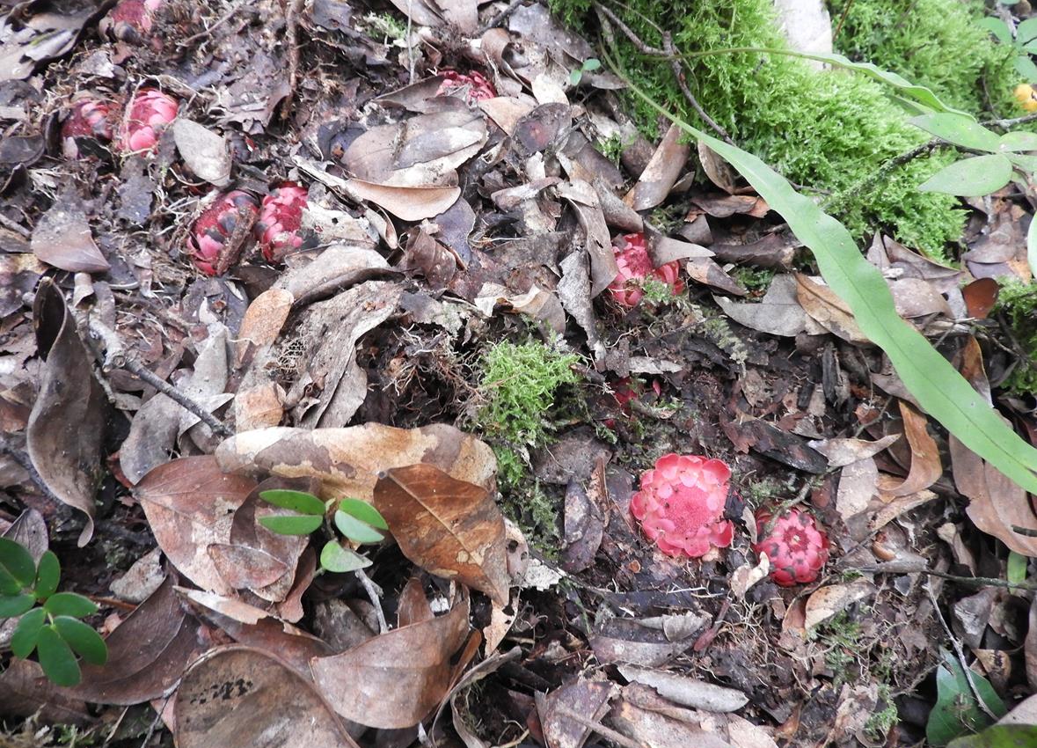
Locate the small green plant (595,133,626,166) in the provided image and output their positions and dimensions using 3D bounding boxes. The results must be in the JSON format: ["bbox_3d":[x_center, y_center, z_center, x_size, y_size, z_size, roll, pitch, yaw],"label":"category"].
[{"bbox_3d":[0.081,-0.195,0.627,0.028,0.026,0.025,0,52,0],"label":"small green plant"}]

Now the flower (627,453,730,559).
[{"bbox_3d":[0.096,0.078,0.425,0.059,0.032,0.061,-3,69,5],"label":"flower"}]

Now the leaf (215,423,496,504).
[{"bbox_3d":[-0.097,0.052,0.427,0.169,0.022,0.047,4,60,3],"label":"leaf"}]

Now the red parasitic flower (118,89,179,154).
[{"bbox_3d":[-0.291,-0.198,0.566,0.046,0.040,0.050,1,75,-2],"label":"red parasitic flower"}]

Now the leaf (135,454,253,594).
[{"bbox_3d":[-0.174,0.081,0.411,0.098,0.017,0.062,36,66,19],"label":"leaf"}]

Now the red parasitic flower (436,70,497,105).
[{"bbox_3d":[-0.043,-0.231,0.588,0.048,0.033,0.042,0,63,0],"label":"red parasitic flower"}]

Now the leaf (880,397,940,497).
[{"bbox_3d":[0.240,0.046,0.438,0.033,0.022,0.064,14,63,7],"label":"leaf"}]

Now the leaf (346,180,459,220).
[{"bbox_3d":[-0.098,-0.142,0.588,0.096,0.018,0.039,6,67,2],"label":"leaf"}]

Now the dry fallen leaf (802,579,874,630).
[{"bbox_3d":[0.172,0.122,0.389,0.046,0.012,0.014,-24,65,-12],"label":"dry fallen leaf"}]

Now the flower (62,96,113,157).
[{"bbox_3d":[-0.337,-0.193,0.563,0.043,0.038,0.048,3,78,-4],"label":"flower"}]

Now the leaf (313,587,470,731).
[{"bbox_3d":[-0.063,0.145,0.356,0.078,0.030,0.053,-7,72,-2],"label":"leaf"}]

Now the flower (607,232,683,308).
[{"bbox_3d":[0.088,-0.073,0.502,0.053,0.038,0.053,-5,69,7],"label":"flower"}]

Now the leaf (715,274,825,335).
[{"bbox_3d":[0.171,-0.046,0.488,0.075,0.014,0.047,14,66,6],"label":"leaf"}]

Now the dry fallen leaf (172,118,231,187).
[{"bbox_3d":[-0.240,-0.168,0.544,0.037,0.013,0.066,-37,70,-13],"label":"dry fallen leaf"}]

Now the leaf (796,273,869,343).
[{"bbox_3d":[0.230,-0.047,0.521,0.038,0.016,0.076,-34,65,-18],"label":"leaf"}]

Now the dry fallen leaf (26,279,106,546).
[{"bbox_3d":[-0.276,0.021,0.437,0.042,0.036,0.165,-21,65,-10],"label":"dry fallen leaf"}]

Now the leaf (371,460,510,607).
[{"bbox_3d":[-0.039,0.085,0.396,0.103,0.022,0.052,41,71,18],"label":"leaf"}]

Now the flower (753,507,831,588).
[{"bbox_3d":[0.157,0.100,0.413,0.045,0.037,0.046,-7,64,10],"label":"flower"}]

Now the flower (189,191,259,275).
[{"bbox_3d":[-0.211,-0.101,0.516,0.043,0.037,0.055,29,82,22],"label":"flower"}]

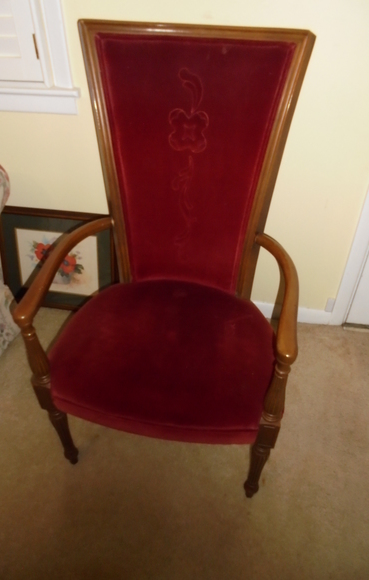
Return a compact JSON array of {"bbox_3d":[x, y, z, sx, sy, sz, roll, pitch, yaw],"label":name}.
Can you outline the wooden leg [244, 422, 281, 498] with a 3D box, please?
[{"bbox_3d":[0.204,0.486,1.201,0.054,0.374,0.054,7,39,8],"label":"wooden leg"}]

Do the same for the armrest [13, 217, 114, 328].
[{"bbox_3d":[-0.293,-0.053,1.106,0.132,0.089,0.416,7,39,8],"label":"armrest"}]

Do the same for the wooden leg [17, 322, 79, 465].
[{"bbox_3d":[-0.357,0.322,1.199,0.057,0.617,0.057,7,39,8],"label":"wooden leg"}]

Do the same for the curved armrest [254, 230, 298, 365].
[{"bbox_3d":[0.212,0.011,1.038,0.132,0.089,0.416,7,39,8],"label":"curved armrest"}]

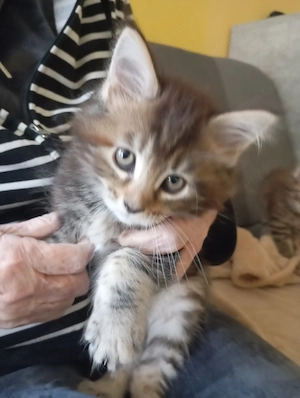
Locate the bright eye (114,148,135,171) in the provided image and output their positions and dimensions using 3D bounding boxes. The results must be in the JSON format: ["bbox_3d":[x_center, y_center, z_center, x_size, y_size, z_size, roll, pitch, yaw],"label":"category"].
[{"bbox_3d":[-0.021,-0.032,0.263,0.016,0.015,0.009,21,6,1],"label":"bright eye"}]

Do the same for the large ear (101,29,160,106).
[{"bbox_3d":[-0.018,-0.118,0.285,0.049,0.064,0.025,-3,3,7],"label":"large ear"}]

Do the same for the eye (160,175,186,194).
[{"bbox_3d":[0.019,-0.012,0.267,0.019,0.015,0.009,17,8,-8],"label":"eye"}]

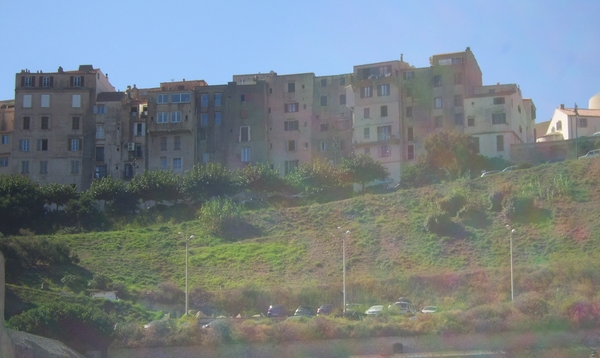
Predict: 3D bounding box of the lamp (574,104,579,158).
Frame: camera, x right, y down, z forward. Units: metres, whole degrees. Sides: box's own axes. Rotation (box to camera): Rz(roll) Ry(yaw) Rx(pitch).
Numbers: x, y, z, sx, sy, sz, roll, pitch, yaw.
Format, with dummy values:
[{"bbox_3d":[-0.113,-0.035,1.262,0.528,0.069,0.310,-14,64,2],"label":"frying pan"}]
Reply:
[{"bbox_3d":[39.567,-6.797,253.000,0.550,8.300,0.550,0,-7,0],"label":"lamp"}]

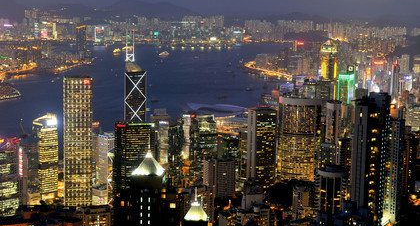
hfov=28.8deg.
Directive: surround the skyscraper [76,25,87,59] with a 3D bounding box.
[{"bbox_3d":[-842.320,-454.750,5353.200,64.000,230.000,42.000,0,8,-9],"label":"skyscraper"}]

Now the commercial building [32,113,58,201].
[{"bbox_3d":[-330.970,92.150,1650.900,28.000,180.000,42.000,8,10,40],"label":"commercial building"}]

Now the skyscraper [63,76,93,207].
[{"bbox_3d":[-231.610,76.830,1435.930,48.000,283.000,48.000,1,8,-5],"label":"skyscraper"}]

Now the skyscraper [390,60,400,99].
[{"bbox_3d":[743.470,-123.360,3278.740,27.000,175.000,27.000,5,9,25],"label":"skyscraper"}]

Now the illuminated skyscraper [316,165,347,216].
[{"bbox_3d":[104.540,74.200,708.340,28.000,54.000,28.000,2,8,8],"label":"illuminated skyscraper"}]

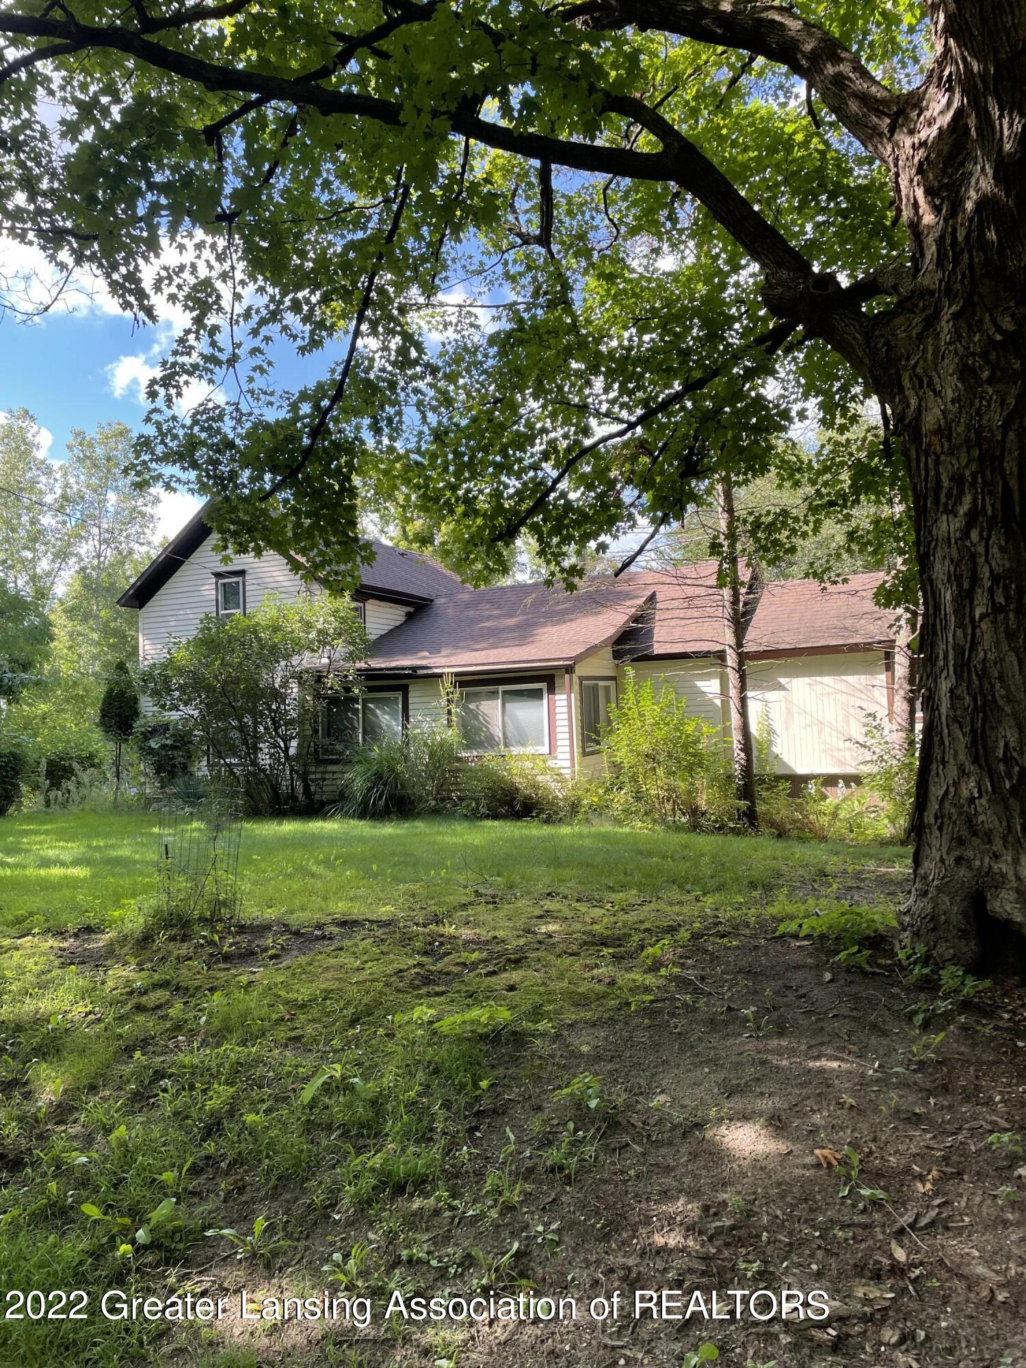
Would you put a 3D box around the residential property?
[{"bbox_3d":[0.427,-0.869,24.284,16.500,6.850,9.100,-3,-2,22],"label":"residential property"}]

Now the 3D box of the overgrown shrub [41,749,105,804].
[{"bbox_3d":[-10.615,2.257,24.800,1.350,1.400,1.200,-3,-2,22],"label":"overgrown shrub"}]

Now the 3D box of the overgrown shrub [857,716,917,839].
[{"bbox_3d":[5.457,1.347,14.800,1.050,1.850,1.000,-3,-2,22],"label":"overgrown shrub"}]

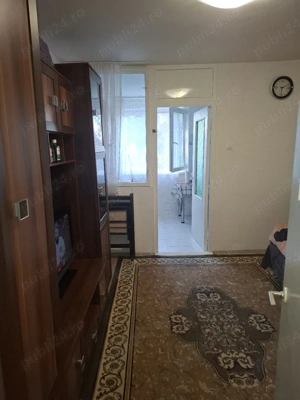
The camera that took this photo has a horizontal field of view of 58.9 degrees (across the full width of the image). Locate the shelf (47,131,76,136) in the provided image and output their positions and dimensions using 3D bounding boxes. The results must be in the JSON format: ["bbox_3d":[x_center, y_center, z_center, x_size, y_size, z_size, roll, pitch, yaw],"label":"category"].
[{"bbox_3d":[-0.806,-0.484,1.939,0.310,0.030,0.740,-1,12,0],"label":"shelf"}]

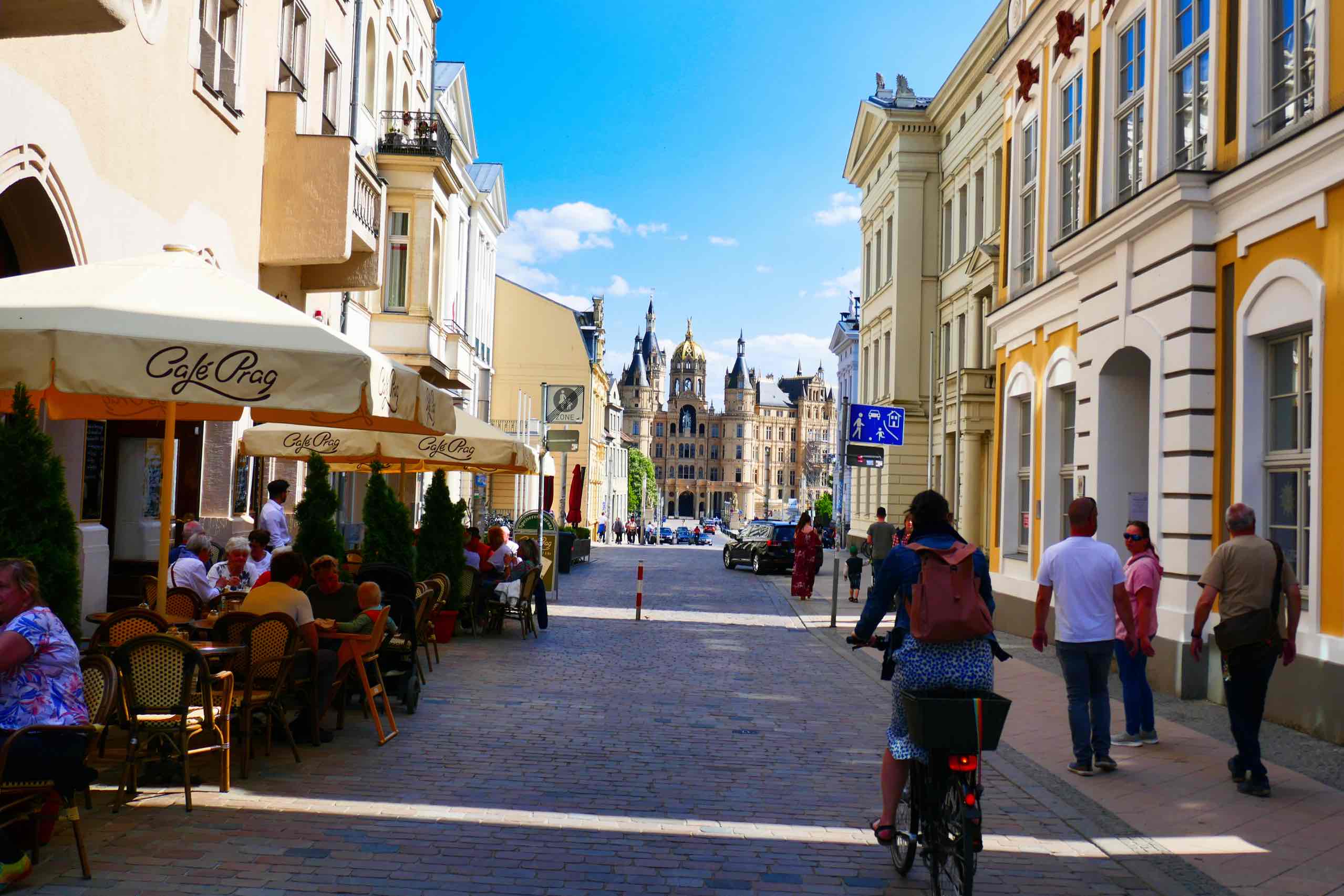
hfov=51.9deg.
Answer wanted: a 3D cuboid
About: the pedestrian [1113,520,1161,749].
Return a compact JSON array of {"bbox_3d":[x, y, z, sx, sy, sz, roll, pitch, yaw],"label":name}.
[{"bbox_3d":[3.407,1.354,10.155,0.380,1.660,0.460,2,-3,-7],"label":"pedestrian"}]

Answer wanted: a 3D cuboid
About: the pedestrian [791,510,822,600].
[{"bbox_3d":[2.554,2.049,26.239,0.560,1.680,0.420,2,-3,-2],"label":"pedestrian"}]

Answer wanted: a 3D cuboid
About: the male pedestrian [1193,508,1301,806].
[{"bbox_3d":[3.482,1.224,8.409,0.650,1.770,0.480,2,-3,6],"label":"male pedestrian"}]

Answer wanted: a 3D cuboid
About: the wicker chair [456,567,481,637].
[{"bbox_3d":[-2.543,1.867,16.980,0.470,0.870,0.550,1,-3,12],"label":"wicker chair"}]

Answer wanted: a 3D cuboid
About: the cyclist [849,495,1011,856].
[{"bbox_3d":[1.011,0.912,5.587,0.560,1.460,0.800,2,-3,-2],"label":"cyclist"}]

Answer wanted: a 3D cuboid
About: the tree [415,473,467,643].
[{"bbox_3d":[-2.673,1.255,16.156,0.560,2.010,0.540,2,-3,0],"label":"tree"}]

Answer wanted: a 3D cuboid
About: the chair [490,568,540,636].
[{"bbox_3d":[-1.933,1.885,16.930,0.560,0.870,0.470,0,-3,30],"label":"chair"}]

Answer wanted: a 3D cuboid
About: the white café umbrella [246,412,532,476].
[{"bbox_3d":[-3.716,0.740,19.081,3.400,3.250,3.400,2,-3,-1],"label":"white café umbrella"}]

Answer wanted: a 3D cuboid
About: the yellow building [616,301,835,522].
[{"bbox_3d":[12.386,-11.551,400.923,82.000,64.000,70.000,2,-3,0],"label":"yellow building"}]

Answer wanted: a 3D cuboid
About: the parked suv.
[{"bbox_3d":[3.100,3.100,43.210,1.850,1.680,4.600,3,-3,-17],"label":"parked suv"}]

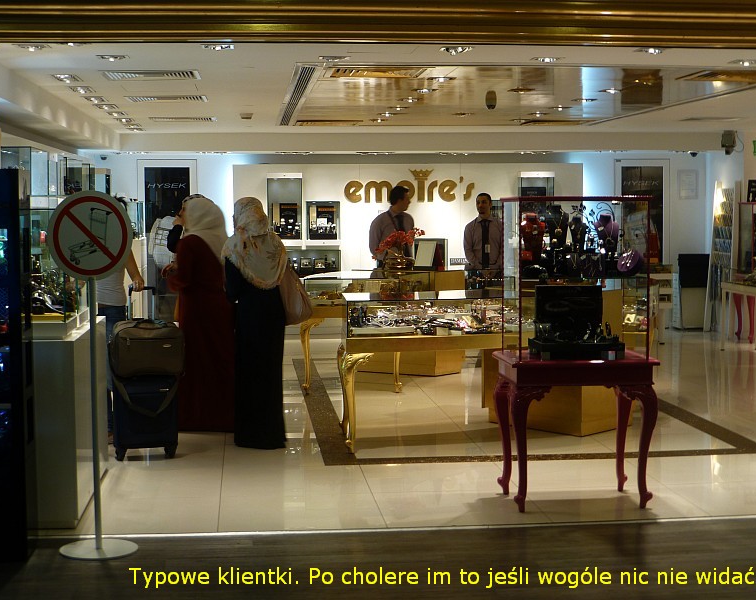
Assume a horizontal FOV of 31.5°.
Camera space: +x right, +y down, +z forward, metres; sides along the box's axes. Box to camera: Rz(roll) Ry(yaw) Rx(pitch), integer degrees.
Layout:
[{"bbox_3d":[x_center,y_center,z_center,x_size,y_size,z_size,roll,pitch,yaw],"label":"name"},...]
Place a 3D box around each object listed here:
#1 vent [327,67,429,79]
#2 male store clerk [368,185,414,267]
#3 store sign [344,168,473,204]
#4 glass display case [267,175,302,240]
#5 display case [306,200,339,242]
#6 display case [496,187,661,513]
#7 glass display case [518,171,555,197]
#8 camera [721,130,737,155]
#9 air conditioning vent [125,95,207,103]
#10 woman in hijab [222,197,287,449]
[{"bbox_3d":[-0.022,-1.418,8.316,0.651,0.050,0.651,-1,4,-6],"label":"vent"},{"bbox_3d":[0.140,-0.264,13.288,0.490,1.727,0.310,-4,5,-44],"label":"male store clerk"},{"bbox_3d":[0.396,-1.357,15.998,1.588,0.411,0.050,-1,4,-6],"label":"store sign"},{"bbox_3d":[-1.105,-1.097,15.900,0.420,0.810,0.270,-1,4,-6],"label":"glass display case"},{"bbox_3d":[-0.659,-0.913,15.837,0.400,0.510,0.250,-1,4,-6],"label":"display case"},{"bbox_3d":[1.018,0.269,6.968,0.755,1.585,0.570,-1,4,-6],"label":"display case"},{"bbox_3d":[1.896,-1.121,16.095,0.400,0.800,0.270,-1,4,-6],"label":"glass display case"},{"bbox_3d":[3.980,-1.788,15.220,0.170,0.270,0.240,1,4,15],"label":"camera"},{"bbox_3d":[-1.620,-1.556,10.336,0.608,0.050,0.597,-1,4,-6],"label":"air conditioning vent"},{"bbox_3d":[-0.772,0.139,8.564,0.430,1.583,0.310,-2,4,-28],"label":"woman in hijab"}]

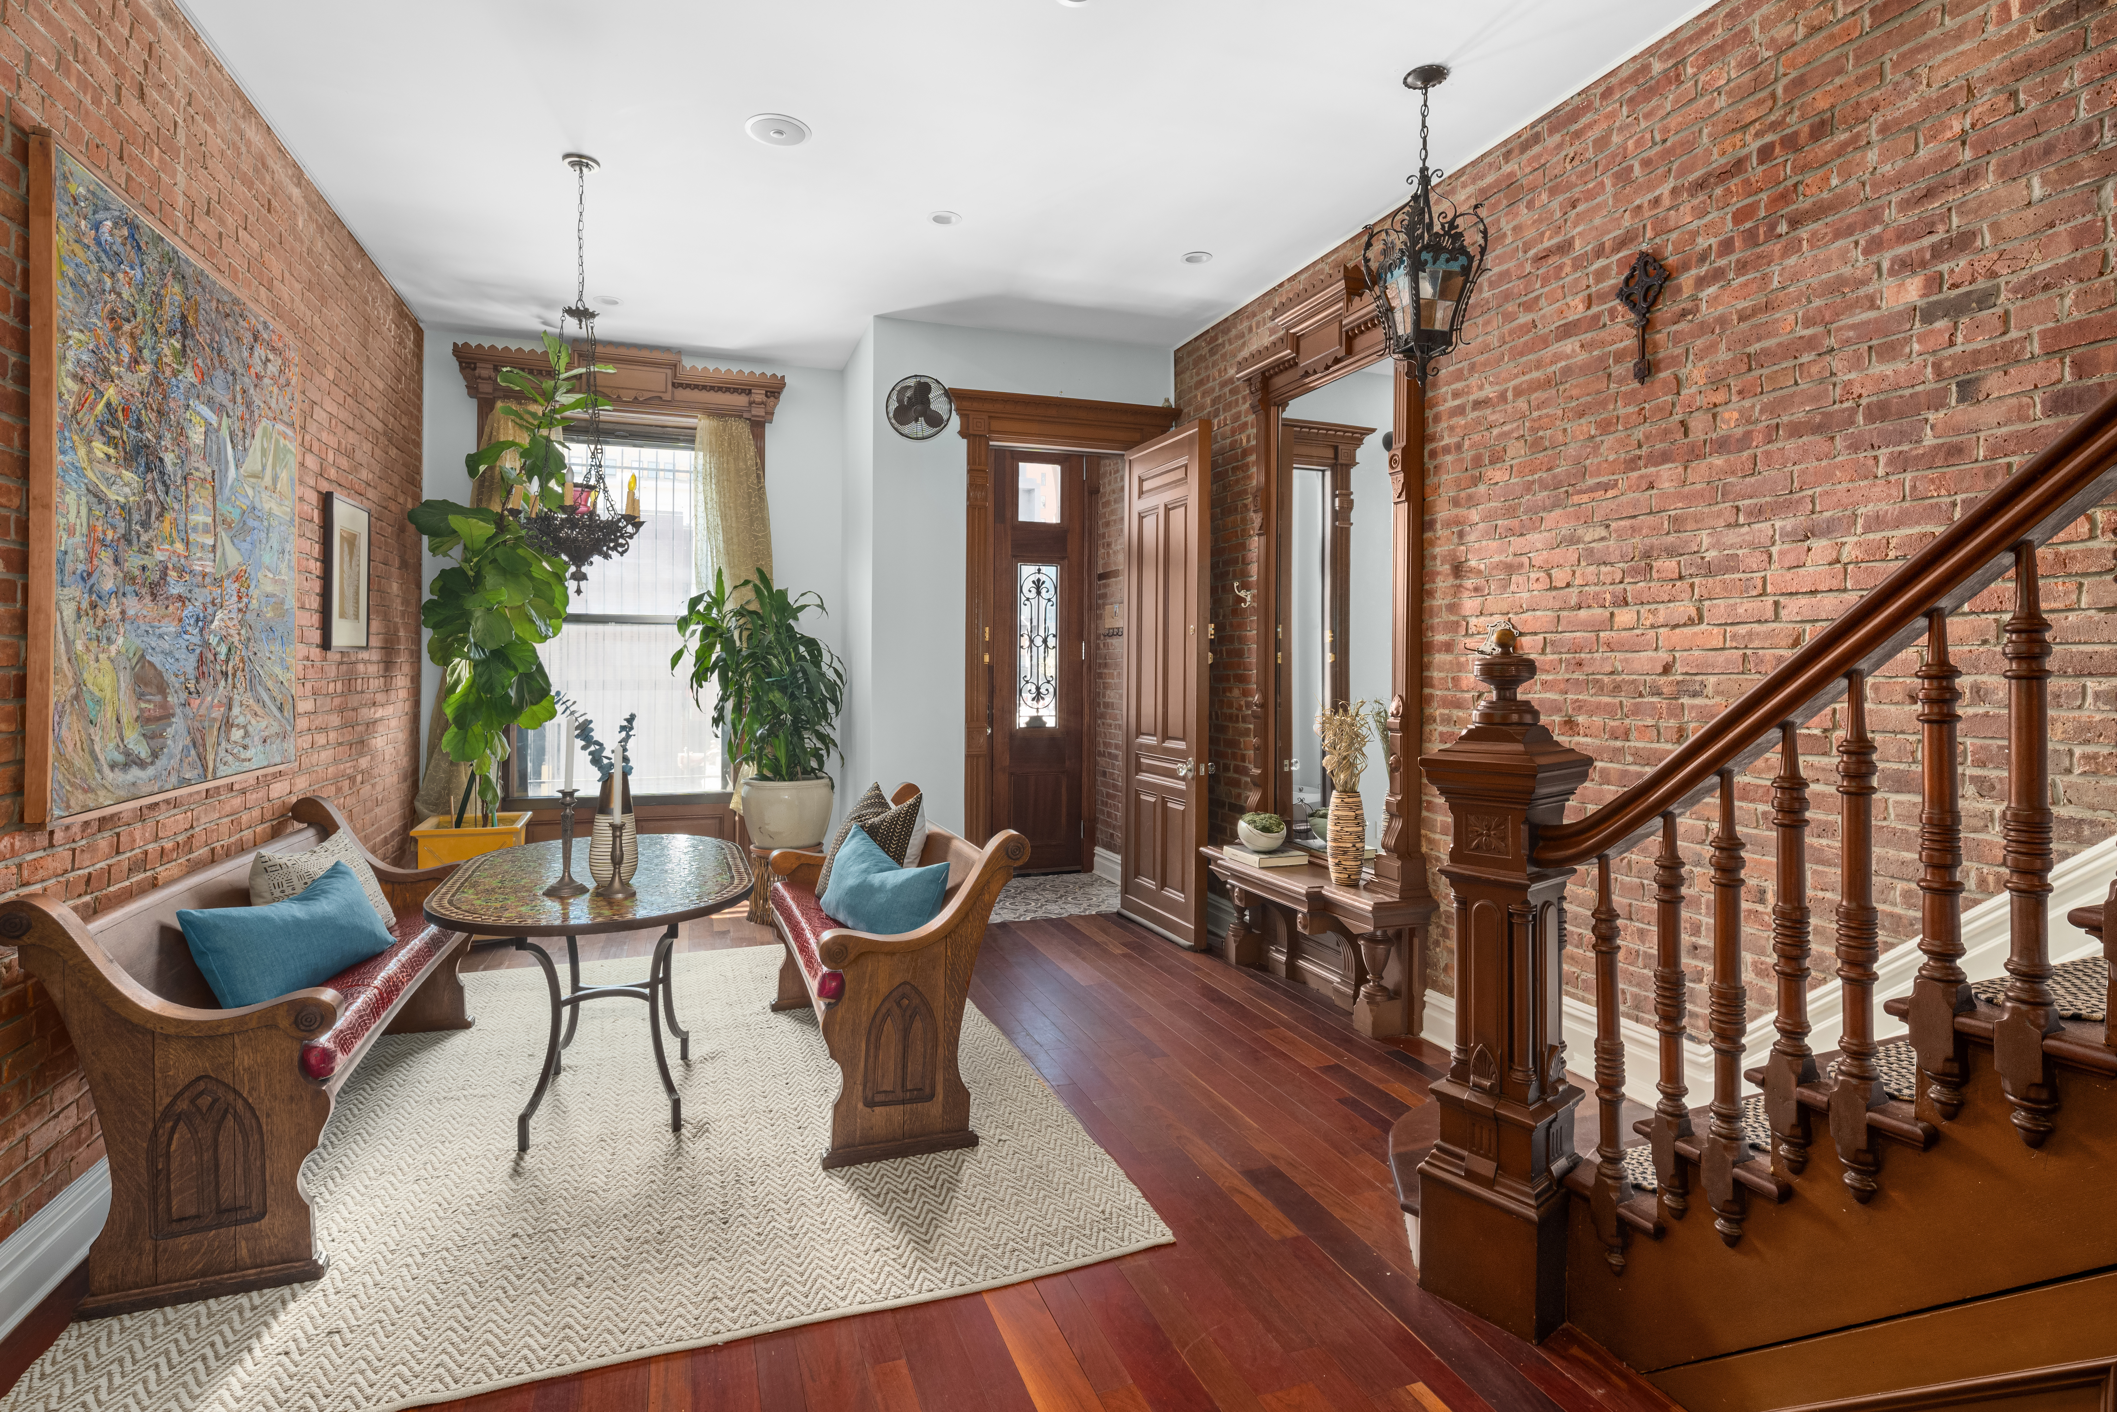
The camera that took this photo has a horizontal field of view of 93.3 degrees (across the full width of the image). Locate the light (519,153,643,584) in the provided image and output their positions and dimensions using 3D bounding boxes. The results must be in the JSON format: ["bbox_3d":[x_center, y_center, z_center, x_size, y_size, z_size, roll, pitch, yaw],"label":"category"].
[{"bbox_3d":[-1.834,-1.275,3.856,0.460,1.624,0.460,-1,2,-21],"label":"light"}]

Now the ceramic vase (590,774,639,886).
[{"bbox_3d":[-1.400,0.390,3.156,0.157,0.342,0.157,-1,2,-21],"label":"ceramic vase"}]

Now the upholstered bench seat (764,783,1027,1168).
[{"bbox_3d":[-0.648,0.816,3.626,0.635,0.925,1.485,0,2,-21],"label":"upholstered bench seat"}]

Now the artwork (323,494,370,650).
[{"bbox_3d":[-3.002,-0.546,4.221,0.036,0.630,0.525,0,2,-21],"label":"artwork"}]

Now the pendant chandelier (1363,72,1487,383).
[{"bbox_3d":[1.125,-1.477,3.076,0.300,0.980,0.300,0,2,-21],"label":"pendant chandelier"}]

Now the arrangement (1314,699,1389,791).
[{"bbox_3d":[1.177,0.163,4.063,0.230,0.370,0.240,0,2,-21],"label":"arrangement"}]

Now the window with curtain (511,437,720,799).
[{"bbox_3d":[-2.573,-0.522,5.857,1.155,2.125,0.160,0,2,-21],"label":"window with curtain"}]

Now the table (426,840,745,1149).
[{"bbox_3d":[-1.482,0.910,3.248,0.892,0.756,1.420,0,2,-21],"label":"table"}]

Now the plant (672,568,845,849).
[{"bbox_3d":[-1.673,0.006,5.612,0.920,1.570,0.880,0,2,-21],"label":"plant"}]

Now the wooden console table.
[{"bbox_3d":[1.040,0.988,4.409,0.310,0.540,1.380,0,2,-21],"label":"wooden console table"}]

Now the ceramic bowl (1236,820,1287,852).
[{"bbox_3d":[0.967,0.611,4.751,0.230,0.145,0.230,0,2,0],"label":"ceramic bowl"}]

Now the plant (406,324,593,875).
[{"bbox_3d":[-2.903,-0.676,5.317,1.050,2.562,0.920,-1,2,-21],"label":"plant"}]

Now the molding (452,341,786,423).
[{"bbox_3d":[-2.585,-1.951,6.016,1.830,0.390,0.200,-1,2,-21],"label":"molding"}]

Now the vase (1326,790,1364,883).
[{"bbox_3d":[1.205,0.547,4.186,0.165,0.388,0.165,-1,2,-21],"label":"vase"}]

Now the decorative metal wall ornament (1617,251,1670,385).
[{"bbox_3d":[1.699,-1.132,2.904,0.040,0.390,0.170,0,1,-21],"label":"decorative metal wall ornament"}]

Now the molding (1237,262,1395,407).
[{"bbox_3d":[1.156,-1.634,4.410,0.180,0.380,1.260,-1,2,-21],"label":"molding"}]

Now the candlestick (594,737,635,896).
[{"bbox_3d":[-1.348,0.334,3.040,0.123,0.463,0.123,-1,2,-21],"label":"candlestick"}]

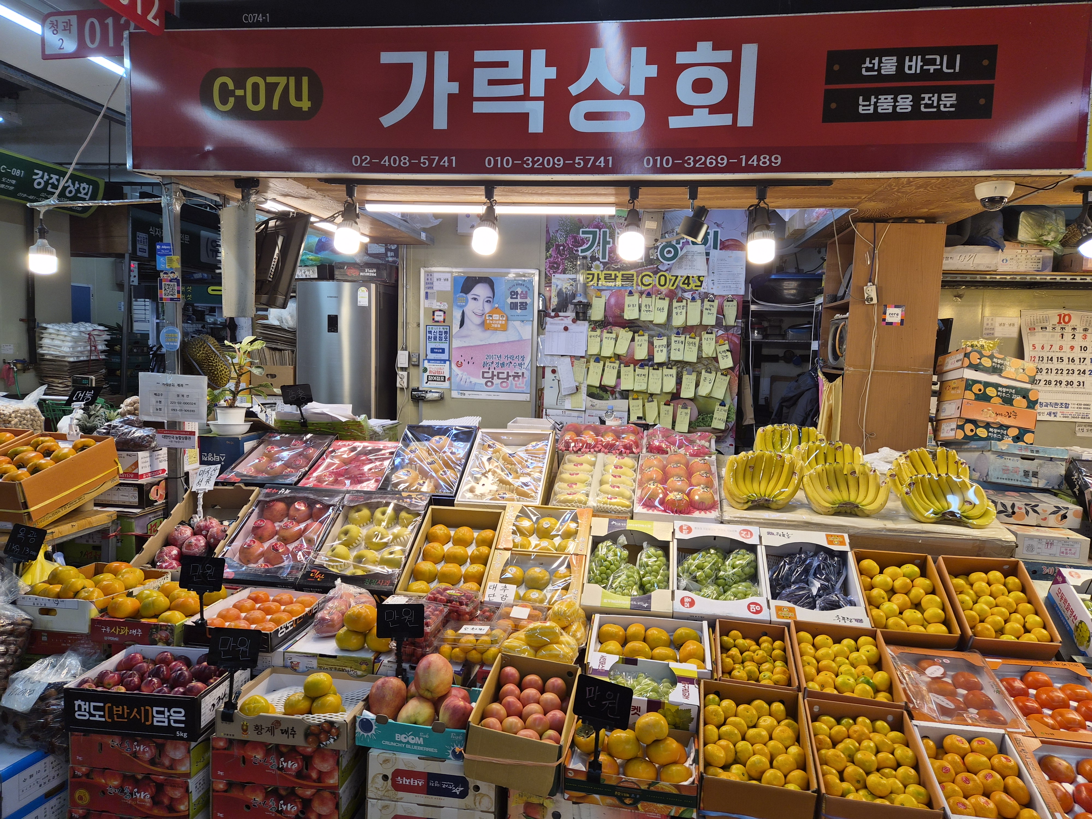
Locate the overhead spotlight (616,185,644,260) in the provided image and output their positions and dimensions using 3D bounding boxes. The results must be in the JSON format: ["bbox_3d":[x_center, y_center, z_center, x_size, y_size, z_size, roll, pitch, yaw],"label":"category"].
[{"bbox_3d":[0.314,-0.690,2.700,0.096,0.277,0.096,3,6,8],"label":"overhead spotlight"}]

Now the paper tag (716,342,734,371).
[{"bbox_3d":[1.226,-0.370,4.969,0.086,0.176,0.012,-12,3,9],"label":"paper tag"}]

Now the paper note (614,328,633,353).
[{"bbox_3d":[0.544,-0.467,5.056,0.086,0.172,0.012,17,7,6],"label":"paper note"}]

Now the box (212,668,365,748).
[{"bbox_3d":[-0.656,0.810,1.991,0.352,0.072,0.285,2,3,8],"label":"box"}]

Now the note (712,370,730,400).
[{"bbox_3d":[1.237,-0.170,5.138,0.095,0.185,0.012,15,7,6],"label":"note"}]

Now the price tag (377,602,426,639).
[{"bbox_3d":[-0.444,0.647,2.220,0.145,0.106,0.008,0,-2,2],"label":"price tag"}]

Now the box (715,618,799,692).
[{"bbox_3d":[0.611,0.765,2.142,0.210,0.120,0.286,3,17,11],"label":"box"}]

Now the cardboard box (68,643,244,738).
[{"bbox_3d":[-1.107,0.813,2.105,0.380,0.123,0.289,2,5,6],"label":"cardboard box"}]

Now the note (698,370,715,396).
[{"bbox_3d":[1.109,-0.180,5.002,0.089,0.174,0.012,10,6,7],"label":"note"}]

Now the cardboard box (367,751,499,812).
[{"bbox_3d":[-0.279,0.948,1.990,0.338,0.120,0.255,2,5,7],"label":"cardboard box"}]

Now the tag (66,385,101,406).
[{"bbox_3d":[-1.730,-0.049,2.719,0.115,0.083,0.006,0,-32,1],"label":"tag"}]

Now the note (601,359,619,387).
[{"bbox_3d":[0.465,-0.264,5.239,0.096,0.191,0.012,10,7,7],"label":"note"}]

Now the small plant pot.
[{"bbox_3d":[-1.440,0.037,3.320,0.137,0.100,0.137,2,5,0],"label":"small plant pot"}]

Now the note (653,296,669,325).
[{"bbox_3d":[0.818,-0.701,5.147,0.090,0.190,0.012,8,6,7],"label":"note"}]

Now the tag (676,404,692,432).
[{"bbox_3d":[0.984,0.066,5.197,0.089,0.197,0.012,8,7,7],"label":"tag"}]

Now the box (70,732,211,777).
[{"bbox_3d":[-1.141,0.931,2.165,0.370,0.128,0.280,2,6,6],"label":"box"}]

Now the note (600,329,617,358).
[{"bbox_3d":[0.441,-0.463,5.070,0.089,0.180,0.012,8,6,7],"label":"note"}]

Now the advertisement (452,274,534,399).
[{"bbox_3d":[-0.400,-0.523,5.371,0.598,0.903,0.008,3,6,8],"label":"advertisement"}]

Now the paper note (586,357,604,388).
[{"bbox_3d":[0.350,-0.258,5.100,0.088,0.182,0.012,11,6,7],"label":"paper note"}]

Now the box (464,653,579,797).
[{"bbox_3d":[-0.059,0.870,2.040,0.237,0.166,0.332,10,15,9],"label":"box"}]

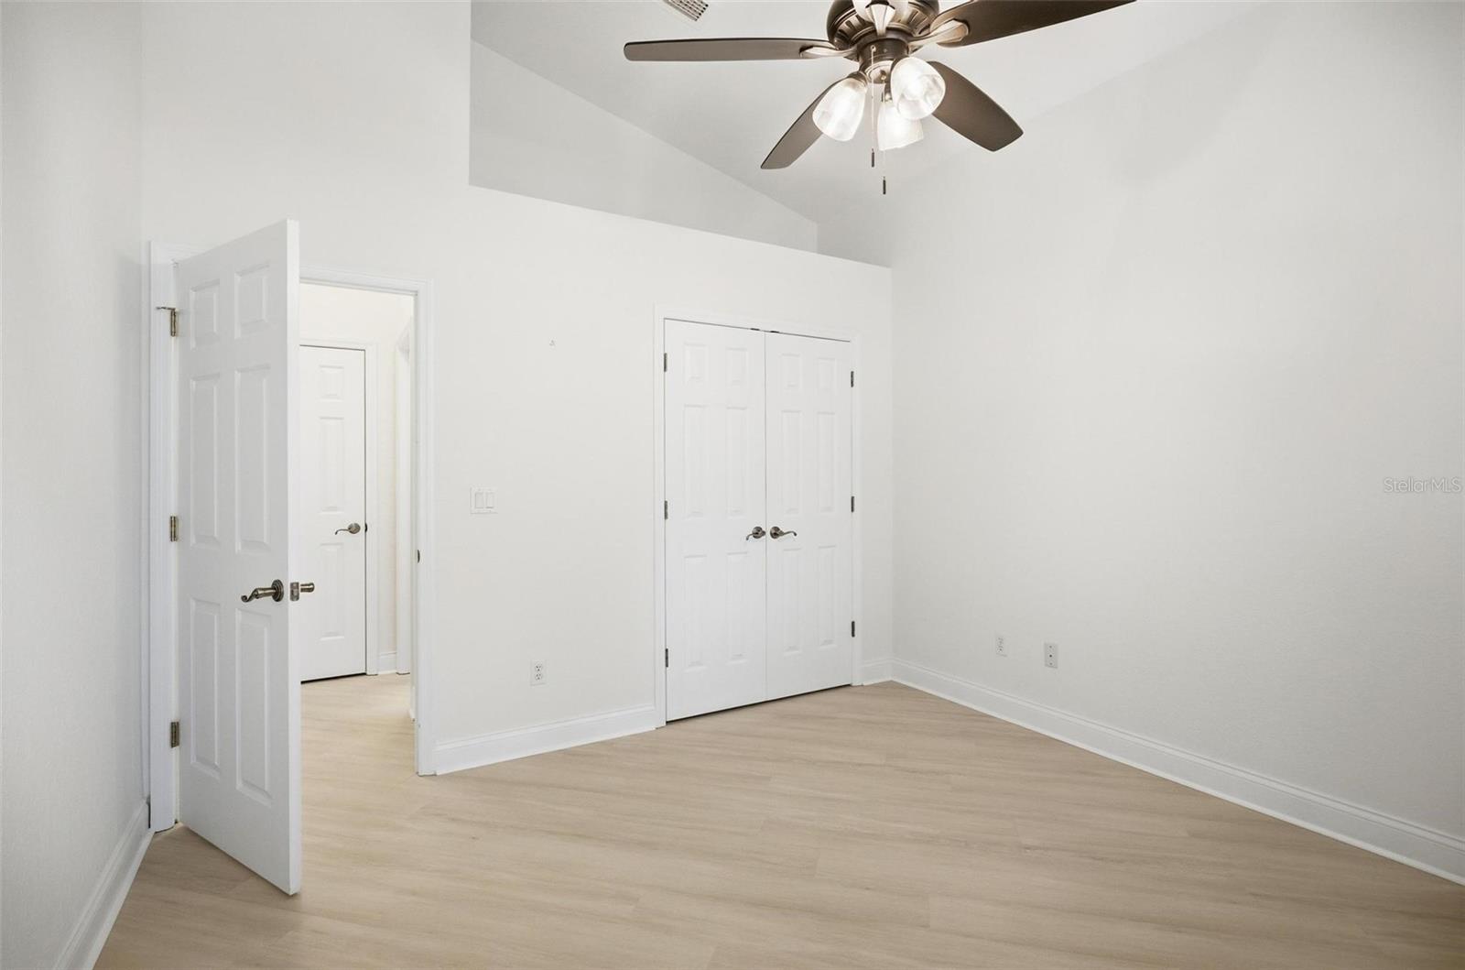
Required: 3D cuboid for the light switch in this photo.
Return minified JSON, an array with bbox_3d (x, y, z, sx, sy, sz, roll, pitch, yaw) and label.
[{"bbox_3d":[-1.089,0.066,3.024,0.117,0.118,0.009,-1,1,-31],"label":"light switch"}]

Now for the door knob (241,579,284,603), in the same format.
[{"bbox_3d":[-1.434,0.324,2.102,0.135,0.066,0.062,0,1,32],"label":"door knob"}]

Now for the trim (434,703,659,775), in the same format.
[{"bbox_3d":[-0.825,1.160,3.193,1.017,0.134,0.016,-1,1,-31],"label":"trim"}]

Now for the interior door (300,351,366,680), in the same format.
[{"bbox_3d":[-2.602,0.194,4.224,0.630,2.030,0.040,-1,1,-31],"label":"interior door"}]

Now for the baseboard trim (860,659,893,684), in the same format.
[{"bbox_3d":[0.878,1.139,4.196,0.246,0.134,0.016,-1,1,-31],"label":"baseboard trim"}]

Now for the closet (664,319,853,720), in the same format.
[{"bbox_3d":[0.061,0.193,3.979,1.218,2.035,0.480,-1,1,-31],"label":"closet"}]

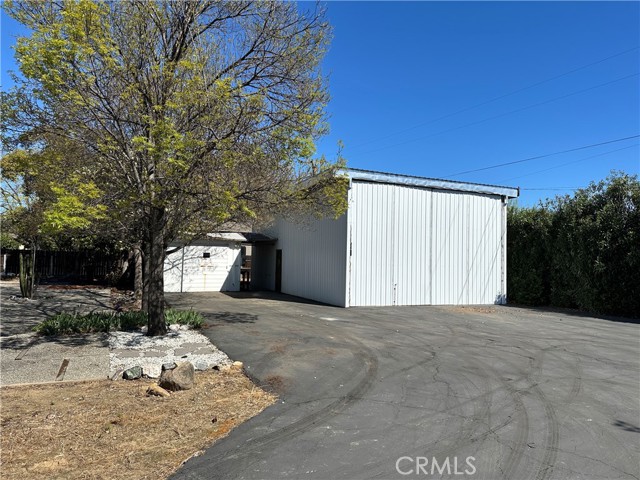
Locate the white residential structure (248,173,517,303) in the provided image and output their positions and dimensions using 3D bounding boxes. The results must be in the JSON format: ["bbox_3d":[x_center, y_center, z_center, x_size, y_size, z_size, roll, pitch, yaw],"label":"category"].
[{"bbox_3d":[1.801,0.226,22.150,8.059,4.720,12.679,2,-2,-23],"label":"white residential structure"}]

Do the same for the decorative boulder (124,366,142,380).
[{"bbox_3d":[-2.356,1.679,5.591,0.250,0.140,0.170,2,-2,-22],"label":"decorative boulder"}]

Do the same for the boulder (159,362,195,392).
[{"bbox_3d":[-1.693,1.596,5.253,0.420,0.310,0.330,2,-2,-17],"label":"boulder"}]

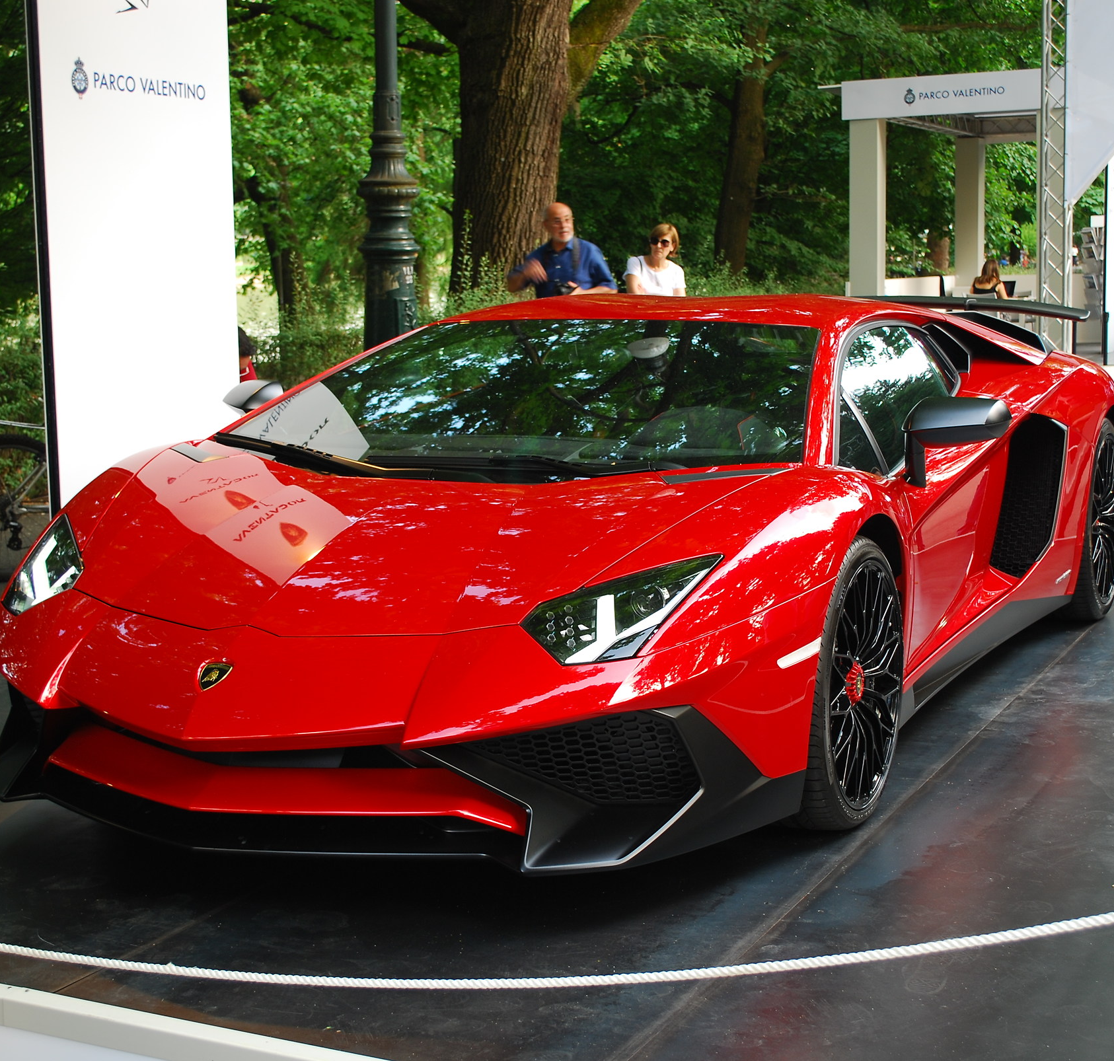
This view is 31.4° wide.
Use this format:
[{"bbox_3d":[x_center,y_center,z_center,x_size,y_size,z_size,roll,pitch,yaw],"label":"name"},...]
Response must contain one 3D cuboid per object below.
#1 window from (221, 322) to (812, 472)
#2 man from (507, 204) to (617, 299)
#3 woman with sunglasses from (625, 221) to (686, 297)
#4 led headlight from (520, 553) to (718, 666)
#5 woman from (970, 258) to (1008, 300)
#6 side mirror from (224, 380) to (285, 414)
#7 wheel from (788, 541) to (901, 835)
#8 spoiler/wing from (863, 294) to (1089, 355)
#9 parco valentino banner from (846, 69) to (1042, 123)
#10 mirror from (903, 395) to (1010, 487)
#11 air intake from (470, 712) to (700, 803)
[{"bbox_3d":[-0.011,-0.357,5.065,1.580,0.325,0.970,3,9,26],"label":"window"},{"bbox_3d":[0.037,-0.911,10.918,0.560,1.760,0.380,1,8,11],"label":"man"},{"bbox_3d":[0.612,-1.062,12.312,0.460,1.660,0.300,1,8,9],"label":"woman with sunglasses"},{"bbox_3d":[0.121,0.144,3.828,0.300,0.170,0.380,3,9,26],"label":"led headlight"},{"bbox_3d":[4.803,-2.416,22.082,0.430,1.200,0.600,3,8,24],"label":"woman"},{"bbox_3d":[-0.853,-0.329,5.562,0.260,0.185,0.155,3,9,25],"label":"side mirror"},{"bbox_3d":[0.558,0.323,4.282,0.255,0.660,0.660,3,9,25],"label":"wheel"},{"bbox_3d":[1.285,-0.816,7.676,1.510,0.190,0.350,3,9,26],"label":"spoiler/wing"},{"bbox_3d":[3.915,-4.370,19.920,2.280,0.385,0.100,4,9,31],"label":"parco valentino banner"},{"bbox_3d":[0.959,-0.208,4.786,0.270,0.225,0.190,3,9,26],"label":"mirror"},{"bbox_3d":[0.052,0.424,3.712,0.440,0.190,0.140,1,8,7],"label":"air intake"}]

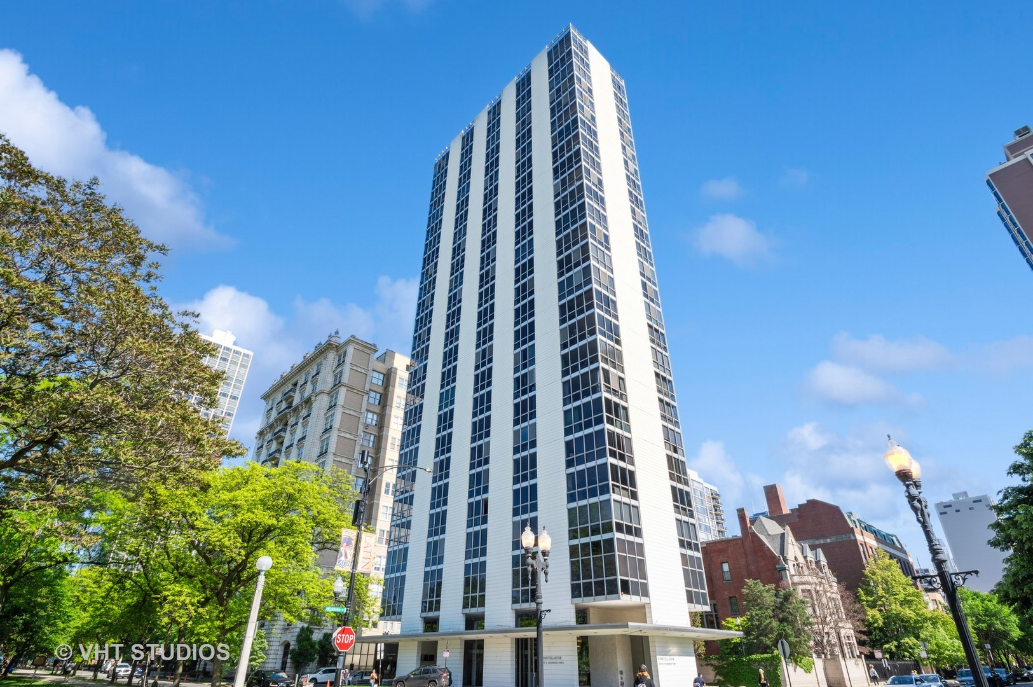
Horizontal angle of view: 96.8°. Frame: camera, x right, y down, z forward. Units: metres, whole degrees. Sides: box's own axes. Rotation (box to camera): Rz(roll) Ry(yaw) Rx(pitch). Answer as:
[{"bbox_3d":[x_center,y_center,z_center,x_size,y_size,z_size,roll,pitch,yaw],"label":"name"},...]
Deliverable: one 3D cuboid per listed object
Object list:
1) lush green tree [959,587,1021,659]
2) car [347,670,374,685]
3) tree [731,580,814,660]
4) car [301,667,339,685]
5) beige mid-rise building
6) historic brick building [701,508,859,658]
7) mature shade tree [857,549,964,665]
[{"bbox_3d":[76.363,46.661,74.224,7.980,11.920,7.980,-22,-36,33],"label":"lush green tree"},{"bbox_3d":[-14.212,31.239,42.811,4.650,1.480,1.840,-5,-30,9],"label":"car"},{"bbox_3d":[22.795,25.923,41.014,6.360,8.380,6.060,-12,-32,20],"label":"tree"},{"bbox_3d":[-18.295,32.212,44.408,4.650,1.700,1.870,16,-34,-26],"label":"car"},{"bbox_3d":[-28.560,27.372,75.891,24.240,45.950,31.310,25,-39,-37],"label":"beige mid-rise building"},{"bbox_3d":[26.724,28.261,51.109,13.630,16.160,14.140,25,-39,-37],"label":"historic brick building"},{"bbox_3d":[44.709,30.923,52.981,8.380,13.840,8.380,-18,-35,29],"label":"mature shade tree"}]

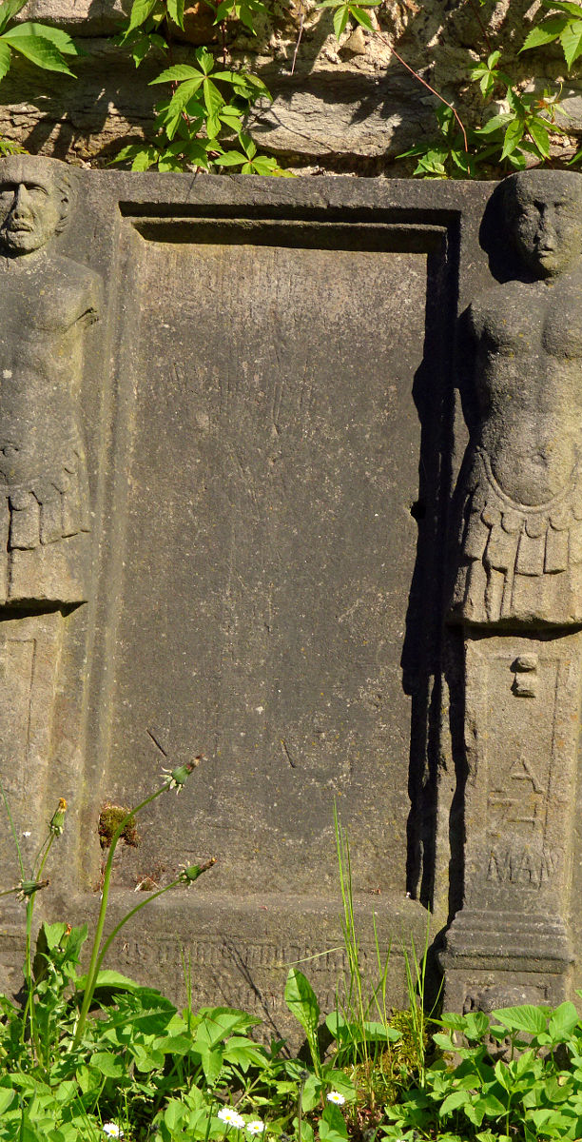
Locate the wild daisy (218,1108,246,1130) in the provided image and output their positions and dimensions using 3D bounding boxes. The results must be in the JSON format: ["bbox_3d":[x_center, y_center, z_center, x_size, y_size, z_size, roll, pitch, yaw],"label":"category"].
[{"bbox_3d":[-0.066,0.605,9.250,0.030,0.021,0.026,2,4,-3],"label":"wild daisy"}]

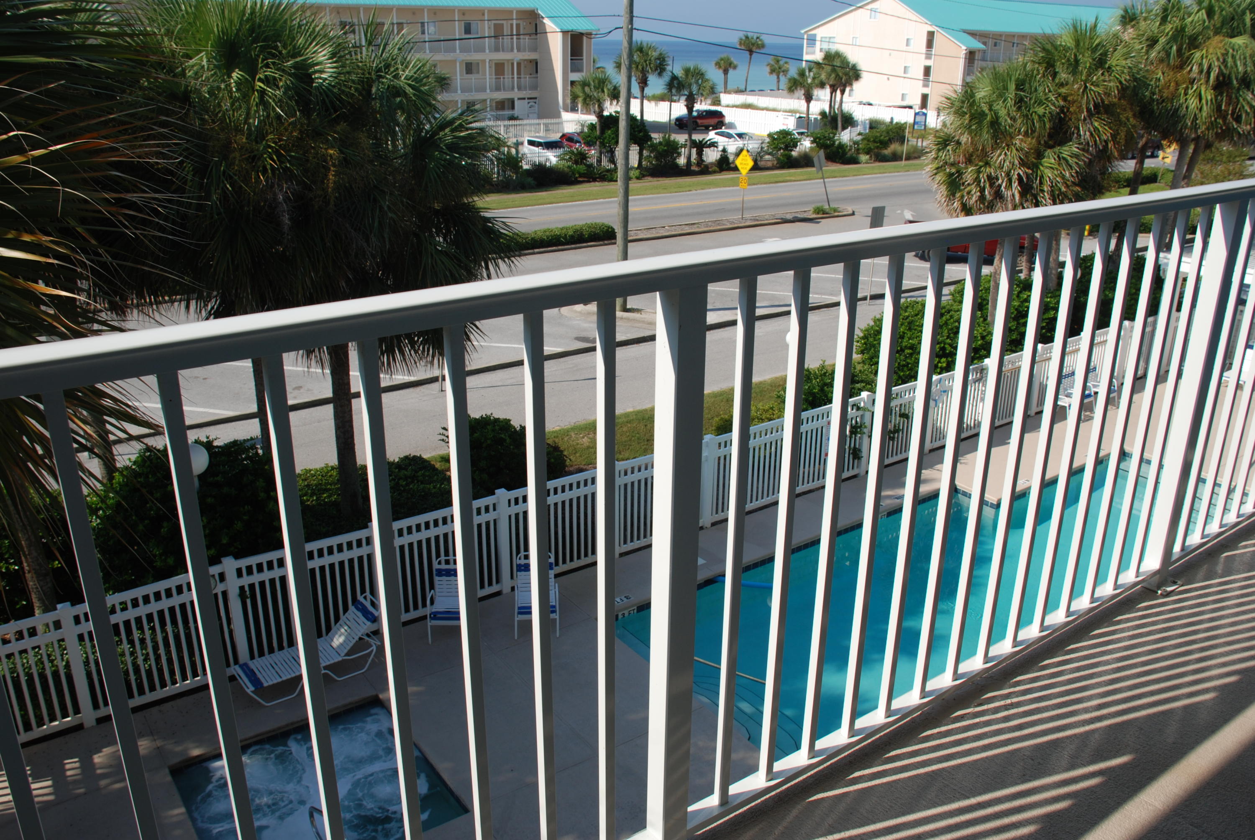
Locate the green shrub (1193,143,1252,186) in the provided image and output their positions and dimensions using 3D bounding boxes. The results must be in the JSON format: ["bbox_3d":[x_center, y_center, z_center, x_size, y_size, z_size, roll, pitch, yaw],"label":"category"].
[{"bbox_3d":[31.032,-13.072,54.640,3.050,2.600,2.700,12,23,27],"label":"green shrub"}]

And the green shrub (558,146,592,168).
[{"bbox_3d":[-2.944,-14.862,59.871,1.906,1.449,1.906,0,20,-3],"label":"green shrub"}]

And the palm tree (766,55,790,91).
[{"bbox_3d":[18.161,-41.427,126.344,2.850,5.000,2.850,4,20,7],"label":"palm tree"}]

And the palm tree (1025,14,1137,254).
[{"bbox_3d":[11.554,-6.256,27.570,3.100,7.845,3.100,9,21,21],"label":"palm tree"}]

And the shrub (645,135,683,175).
[{"bbox_3d":[2.135,-15.150,59.885,2.243,2.140,2.243,2,20,2],"label":"shrub"}]

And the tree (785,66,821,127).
[{"bbox_3d":[14.797,-26.020,85.391,3.198,5.501,3.198,4,20,9],"label":"tree"}]

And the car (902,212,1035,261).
[{"bbox_3d":[12.458,-6.531,37.459,4.800,1.620,1.780,7,21,17],"label":"car"}]

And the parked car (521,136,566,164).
[{"bbox_3d":[-4.597,-15.644,61.805,1.800,1.600,4.150,-10,23,-27],"label":"parked car"}]

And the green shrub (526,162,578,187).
[{"bbox_3d":[-4.064,-13.204,55.924,2.514,1.000,2.000,-1,20,-4],"label":"green shrub"}]

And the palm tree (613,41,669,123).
[{"bbox_3d":[0.780,-17.721,59.525,3.200,7.000,3.200,1,20,0],"label":"palm tree"}]

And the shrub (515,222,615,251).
[{"bbox_3d":[-2.731,-7.029,39.679,5.100,0.580,1.200,-12,24,-31],"label":"shrub"}]

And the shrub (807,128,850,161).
[{"bbox_3d":[12.944,-17.725,67.428,2.700,2.000,2.400,5,20,10],"label":"shrub"}]

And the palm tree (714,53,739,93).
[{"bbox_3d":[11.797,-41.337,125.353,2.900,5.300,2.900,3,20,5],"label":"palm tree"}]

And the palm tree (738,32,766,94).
[{"bbox_3d":[14.586,-41.544,123.132,3.300,7.500,3.200,3,20,6],"label":"palm tree"}]

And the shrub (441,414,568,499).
[{"bbox_3d":[-1.816,0.836,15.960,1.900,1.850,1.800,-1,20,-7],"label":"shrub"}]

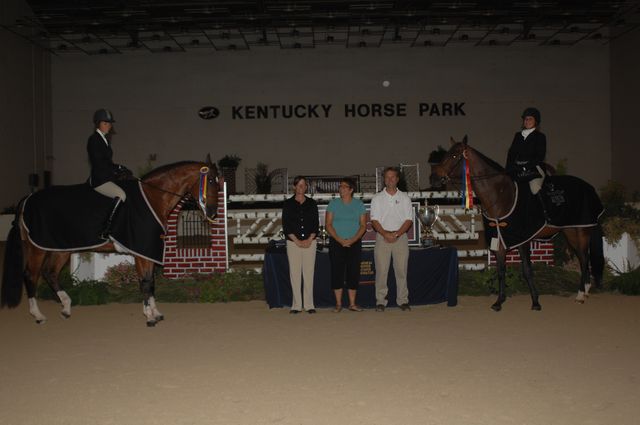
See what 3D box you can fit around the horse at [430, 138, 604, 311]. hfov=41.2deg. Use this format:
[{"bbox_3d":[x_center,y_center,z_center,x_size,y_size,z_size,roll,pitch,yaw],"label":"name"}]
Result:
[{"bbox_3d":[2.587,0.151,10.733,2.420,2.100,0.700,-2,3,-34],"label":"horse"}]

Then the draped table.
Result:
[{"bbox_3d":[0.530,0.832,11.334,2.470,0.735,0.760,-1,3,-1],"label":"draped table"}]

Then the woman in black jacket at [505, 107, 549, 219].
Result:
[{"bbox_3d":[2.581,-0.600,10.650,0.580,1.410,0.620,1,3,40],"label":"woman in black jacket"}]

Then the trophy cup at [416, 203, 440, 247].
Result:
[{"bbox_3d":[1.434,0.154,11.314,0.310,0.600,0.220,-1,3,-1],"label":"trophy cup"}]

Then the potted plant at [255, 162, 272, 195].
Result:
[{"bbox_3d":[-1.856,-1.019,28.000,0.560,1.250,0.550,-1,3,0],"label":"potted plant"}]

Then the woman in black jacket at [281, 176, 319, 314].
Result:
[{"bbox_3d":[-0.264,0.399,10.532,0.460,1.690,0.320,-1,3,-1],"label":"woman in black jacket"}]

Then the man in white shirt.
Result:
[{"bbox_3d":[0.891,0.336,10.630,0.530,1.780,0.340,-1,3,2],"label":"man in white shirt"}]

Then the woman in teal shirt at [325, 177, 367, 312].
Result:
[{"bbox_3d":[0.308,0.399,10.603,0.500,1.670,0.340,-1,3,3],"label":"woman in teal shirt"}]

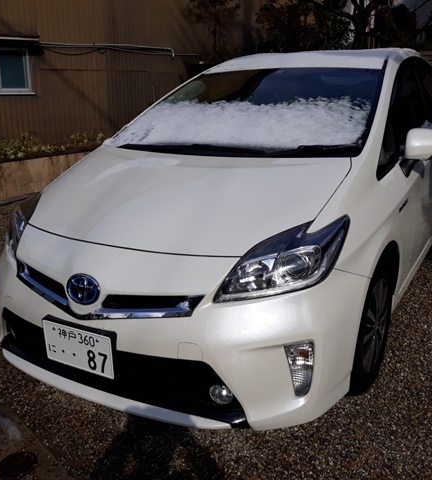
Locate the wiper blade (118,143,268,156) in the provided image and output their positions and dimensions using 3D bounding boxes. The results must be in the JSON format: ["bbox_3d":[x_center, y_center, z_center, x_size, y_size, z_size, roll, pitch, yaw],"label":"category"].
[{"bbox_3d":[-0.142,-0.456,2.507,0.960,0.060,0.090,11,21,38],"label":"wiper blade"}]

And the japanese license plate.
[{"bbox_3d":[-0.499,0.397,1.815,0.335,0.168,0.025,8,19,30],"label":"japanese license plate"}]

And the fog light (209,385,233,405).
[{"bbox_3d":[0.018,0.520,1.684,0.077,0.068,0.050,8,19,30],"label":"fog light"}]

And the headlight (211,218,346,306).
[{"bbox_3d":[0.252,0.059,1.720,0.310,0.210,0.540,8,19,30],"label":"headlight"}]

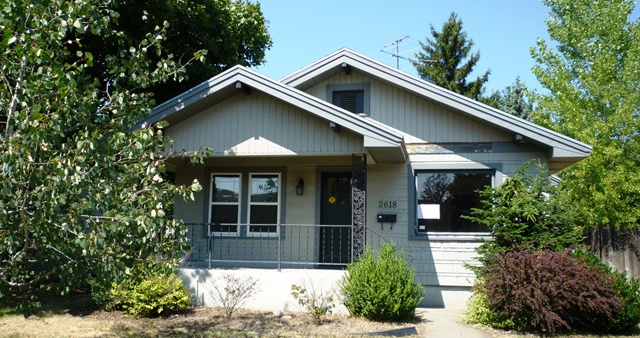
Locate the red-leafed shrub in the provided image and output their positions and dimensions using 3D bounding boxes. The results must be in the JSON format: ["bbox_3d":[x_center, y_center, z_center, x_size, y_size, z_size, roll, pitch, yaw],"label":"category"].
[{"bbox_3d":[3.791,1.947,8.747,2.020,1.250,1.600,0,-8,11],"label":"red-leafed shrub"}]

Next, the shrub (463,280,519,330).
[{"bbox_3d":[2.786,2.176,8.765,0.920,0.760,0.820,0,-8,11],"label":"shrub"}]

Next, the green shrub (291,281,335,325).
[{"bbox_3d":[-0.121,2.155,8.740,0.720,0.680,0.680,0,-8,11],"label":"green shrub"}]

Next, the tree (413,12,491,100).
[{"bbox_3d":[7.624,-1.948,30.620,5.600,14.780,5.600,0,-8,11],"label":"tree"}]

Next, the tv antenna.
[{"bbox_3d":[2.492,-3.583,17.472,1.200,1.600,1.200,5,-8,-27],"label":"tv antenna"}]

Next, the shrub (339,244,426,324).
[{"bbox_3d":[1.072,1.931,9.197,1.400,1.290,1.330,0,-8,11],"label":"shrub"}]

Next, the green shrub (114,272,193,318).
[{"bbox_3d":[-2.987,2.192,9.574,1.380,0.710,1.100,0,-8,11],"label":"green shrub"}]

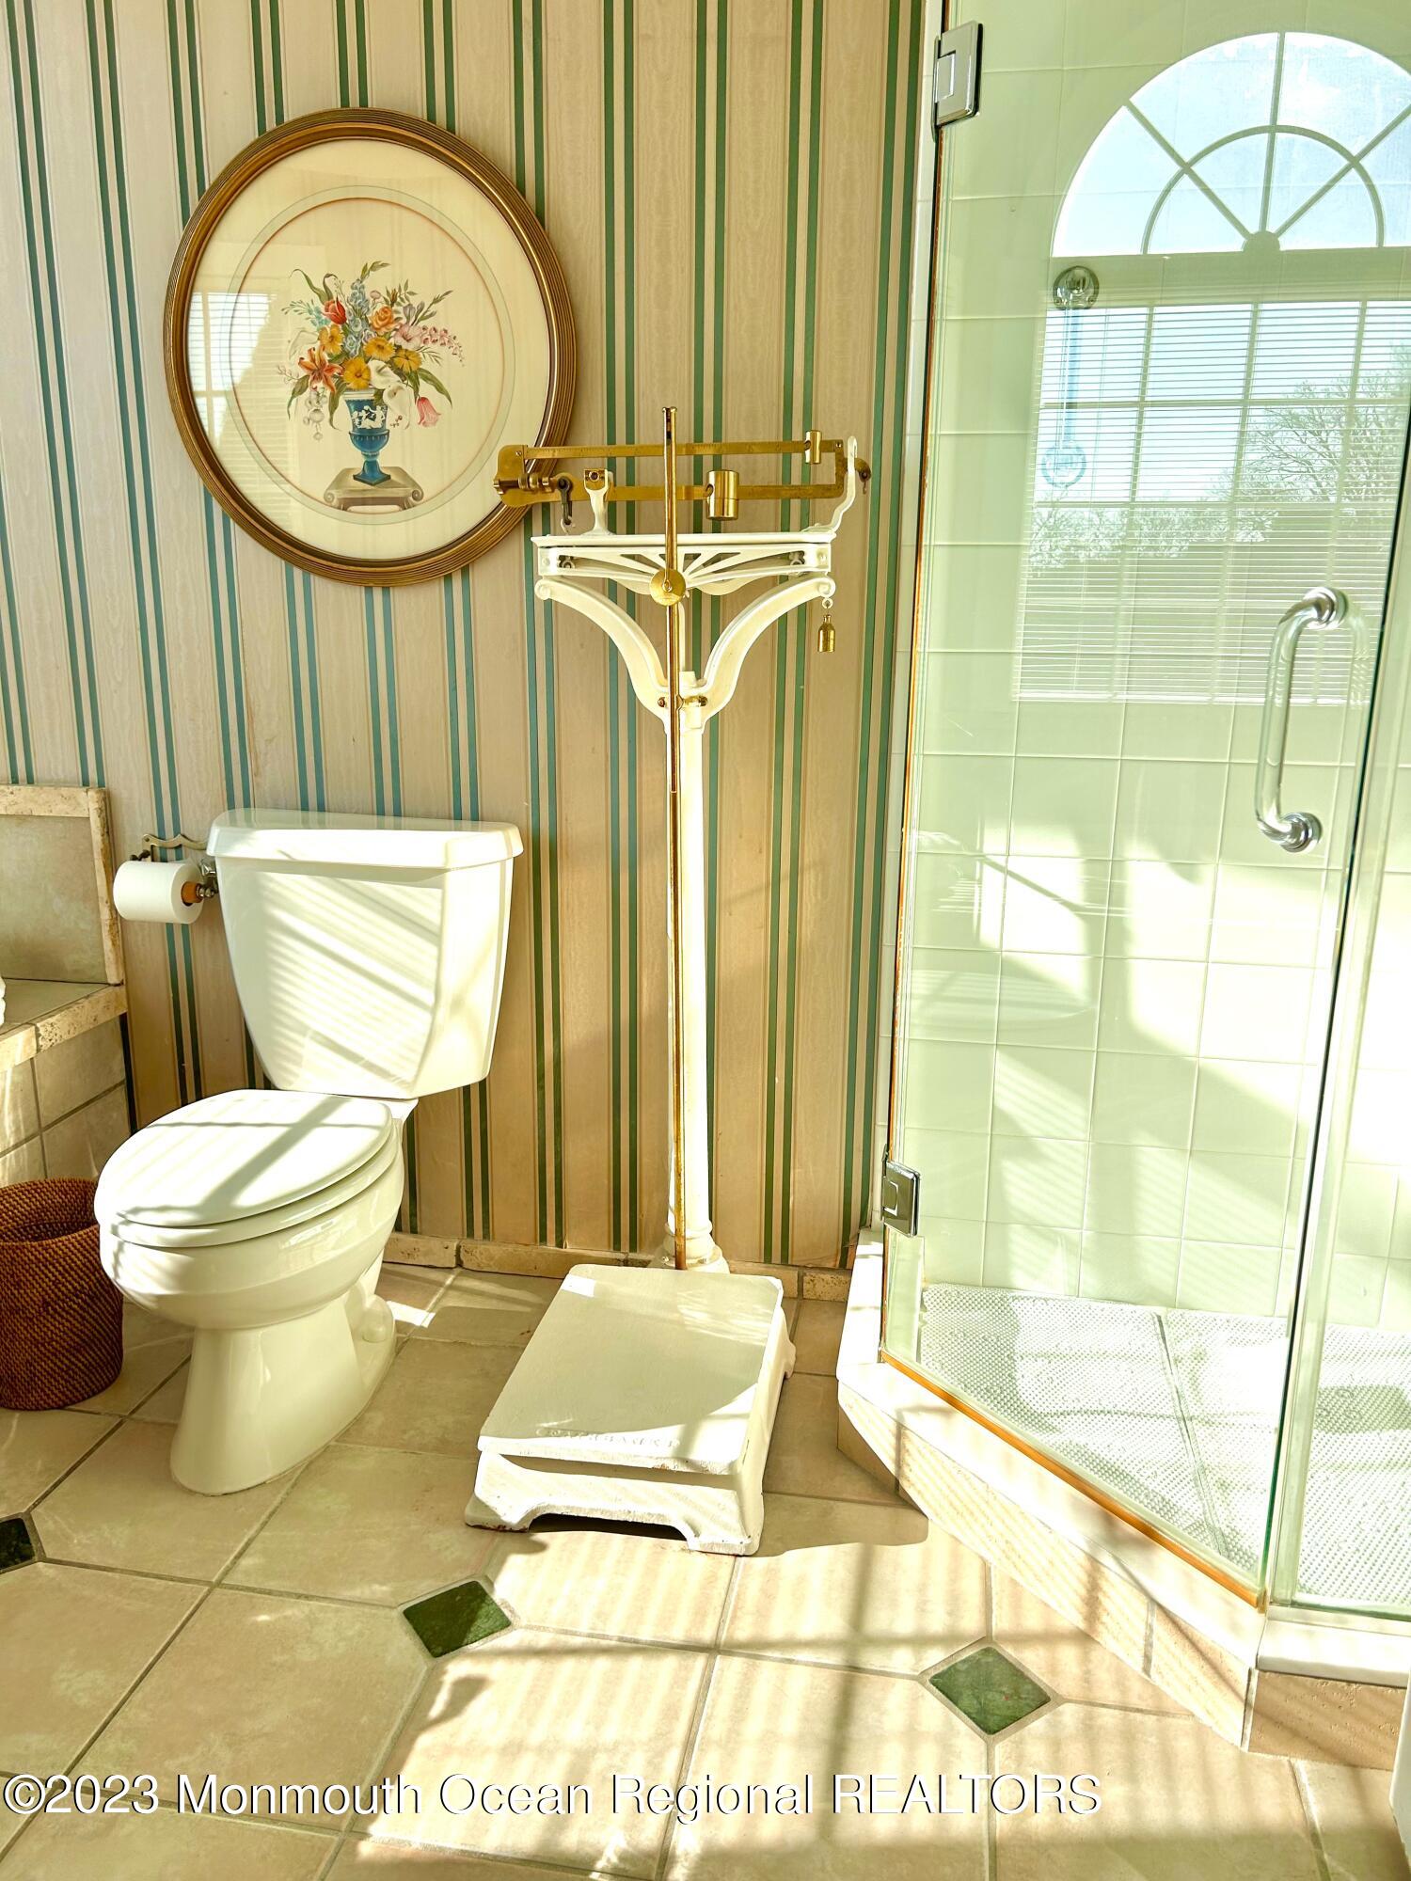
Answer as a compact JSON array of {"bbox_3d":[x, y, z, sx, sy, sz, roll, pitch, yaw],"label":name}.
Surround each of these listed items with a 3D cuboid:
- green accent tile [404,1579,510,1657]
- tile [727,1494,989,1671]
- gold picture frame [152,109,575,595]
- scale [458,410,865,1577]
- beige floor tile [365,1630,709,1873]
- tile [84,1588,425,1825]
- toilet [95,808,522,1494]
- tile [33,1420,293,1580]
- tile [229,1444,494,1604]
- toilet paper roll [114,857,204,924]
[{"bbox_3d":[-0.290,0.795,1.651,0.091,0.010,0.091,-9,16,-34],"label":"green accent tile"},{"bbox_3d":[0.187,0.783,1.719,0.297,0.010,0.297,3,14,10],"label":"tile"},{"bbox_3d":[-0.523,-0.899,2.179,0.658,0.682,0.030,3,14,10],"label":"gold picture frame"},{"bbox_3d":[-0.088,0.004,1.900,0.545,1.417,0.586,3,14,10],"label":"scale"},{"bbox_3d":[-0.167,0.837,1.479,0.297,0.010,0.297,3,14,10],"label":"beige floor tile"},{"bbox_3d":[-0.467,0.822,1.531,0.297,0.010,0.297,3,14,10],"label":"tile"},{"bbox_3d":[-0.594,0.274,2.068,0.480,0.800,0.770,3,14,10],"label":"toilet"},{"bbox_3d":[-0.713,0.737,1.875,0.297,0.010,0.297,3,14,10],"label":"tile"},{"bbox_3d":[-0.413,0.752,1.823,0.297,0.010,0.297,3,14,10],"label":"tile"},{"bbox_3d":[-0.913,-0.079,2.365,0.105,0.101,0.101,3,14,10],"label":"toilet paper roll"}]

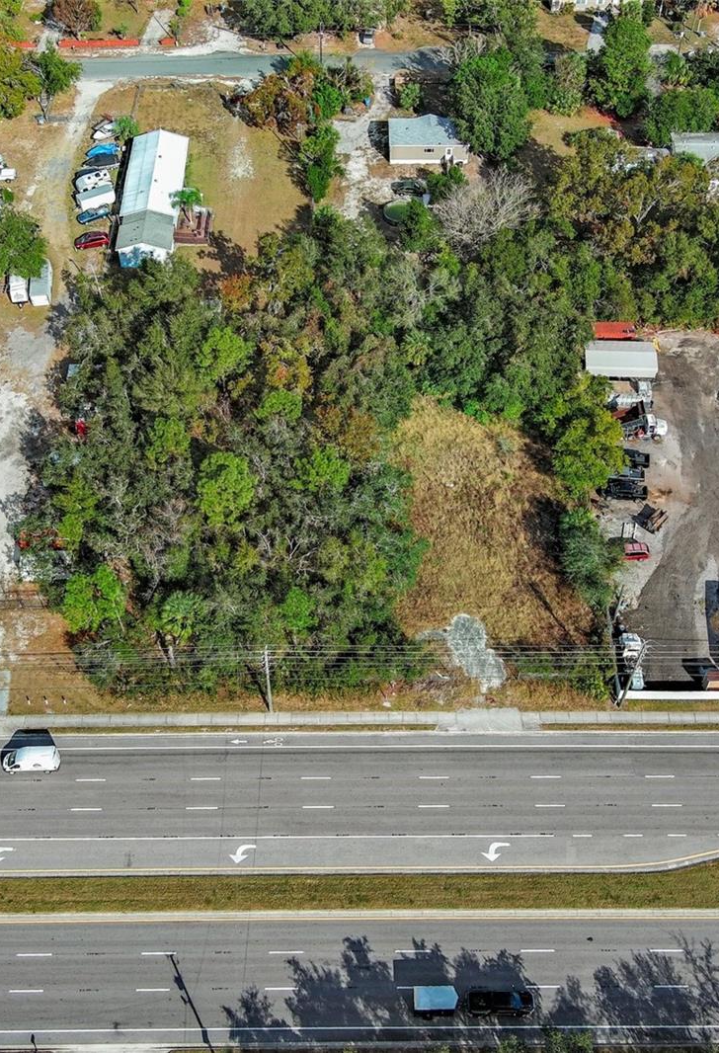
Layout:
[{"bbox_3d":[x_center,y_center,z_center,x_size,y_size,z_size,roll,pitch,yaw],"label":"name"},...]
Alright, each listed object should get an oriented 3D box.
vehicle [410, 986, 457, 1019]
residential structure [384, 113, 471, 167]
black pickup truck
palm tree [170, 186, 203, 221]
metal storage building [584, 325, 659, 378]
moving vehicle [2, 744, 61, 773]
[{"bbox_3d":[7.162,44.538,119.066,4.117,2.353,2.139,0,50,-1],"label":"vehicle"},{"bbox_3d":[11.013,-61.911,204.089,12.400,3.600,7.800,0,50,0],"label":"residential structure"},{"bbox_3d":[12.958,43.892,117.367,5.950,1.900,2.000,0,50,0],"label":"black pickup truck"},{"bbox_3d":[-25.582,-47.542,190.557,4.500,5.700,4.500,0,50,0],"label":"palm tree"},{"bbox_3d":[35.012,-22.486,171.579,9.200,3.500,5.300,0,50,0],"label":"metal storage building"},{"bbox_3d":[-34.821,24.757,135.456,5.680,2.194,2.044,0,50,-1],"label":"moving vehicle"}]

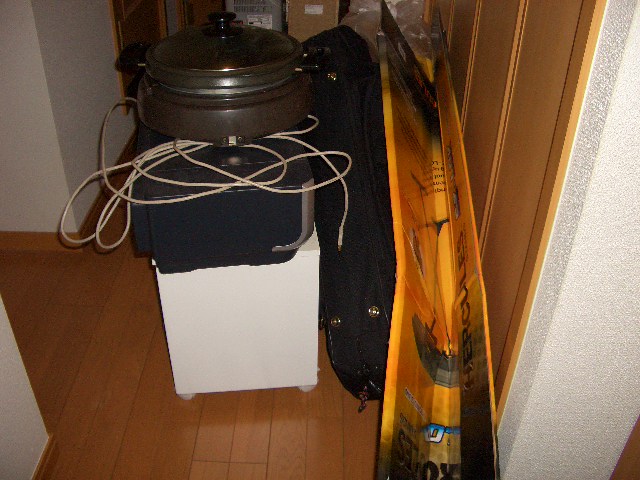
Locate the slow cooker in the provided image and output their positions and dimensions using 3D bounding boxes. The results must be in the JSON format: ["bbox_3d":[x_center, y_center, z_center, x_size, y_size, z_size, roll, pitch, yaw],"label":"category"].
[{"bbox_3d":[-0.197,-0.352,1.312,0.430,0.210,0.370,-3,33,-7],"label":"slow cooker"}]

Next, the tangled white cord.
[{"bbox_3d":[-0.215,-0.111,1.277,0.520,0.190,0.400,0,33,-2],"label":"tangled white cord"}]

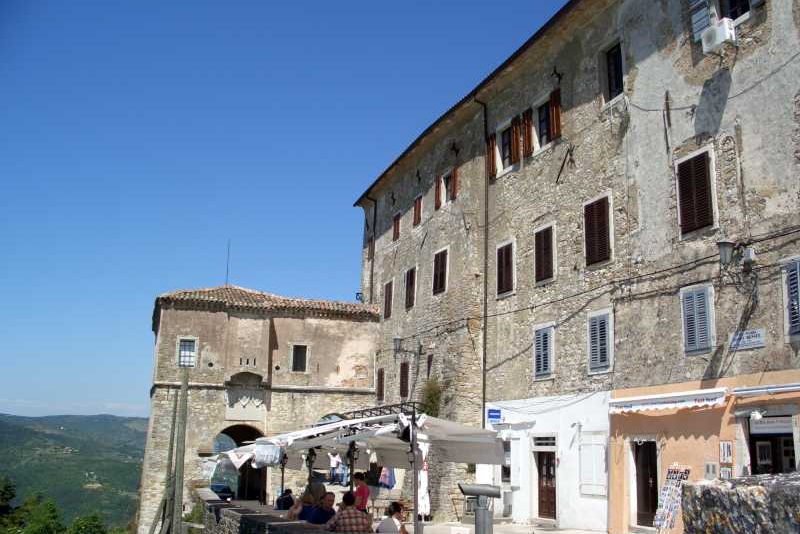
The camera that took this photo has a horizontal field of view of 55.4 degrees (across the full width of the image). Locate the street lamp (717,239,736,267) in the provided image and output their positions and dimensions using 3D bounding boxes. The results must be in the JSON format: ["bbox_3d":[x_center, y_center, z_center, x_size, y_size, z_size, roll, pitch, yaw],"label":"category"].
[{"bbox_3d":[6.571,-0.272,15.350,0.360,0.560,0.360,5,-13,-22],"label":"street lamp"}]

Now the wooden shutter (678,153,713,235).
[{"bbox_3d":[7.210,-1.785,18.621,0.060,1.820,1.040,7,-14,-20],"label":"wooden shutter"}]

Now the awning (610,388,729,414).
[{"bbox_3d":[6.440,3.296,18.439,0.360,0.350,4.100,7,-16,-20],"label":"awning"}]

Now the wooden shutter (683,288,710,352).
[{"bbox_3d":[7.104,1.292,18.309,0.050,1.507,0.880,6,-14,-20],"label":"wooden shutter"}]

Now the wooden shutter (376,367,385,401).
[{"bbox_3d":[-0.898,5.492,35.500,0.080,1.500,1.000,4,-13,-19],"label":"wooden shutter"}]

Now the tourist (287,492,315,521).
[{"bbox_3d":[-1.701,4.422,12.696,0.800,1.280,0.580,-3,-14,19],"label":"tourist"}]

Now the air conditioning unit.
[{"bbox_3d":[7.556,-5.431,18.056,0.290,0.550,0.740,7,-14,-20],"label":"air conditioning unit"}]

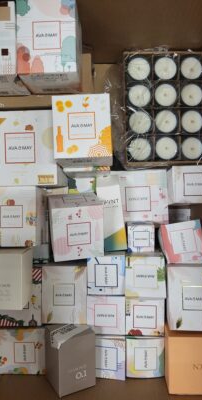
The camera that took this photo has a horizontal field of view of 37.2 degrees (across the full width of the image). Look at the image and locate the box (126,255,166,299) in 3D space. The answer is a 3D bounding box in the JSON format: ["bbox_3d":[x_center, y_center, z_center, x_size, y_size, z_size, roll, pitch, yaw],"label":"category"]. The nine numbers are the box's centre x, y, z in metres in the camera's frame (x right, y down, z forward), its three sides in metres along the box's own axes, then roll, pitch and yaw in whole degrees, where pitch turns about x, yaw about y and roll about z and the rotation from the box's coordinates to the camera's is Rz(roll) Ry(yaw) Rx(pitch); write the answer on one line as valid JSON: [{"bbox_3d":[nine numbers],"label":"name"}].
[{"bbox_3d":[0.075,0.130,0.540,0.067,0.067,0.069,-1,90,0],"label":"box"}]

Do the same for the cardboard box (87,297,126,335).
[{"bbox_3d":[0.009,0.202,0.564,0.067,0.067,0.067,0,92,0],"label":"cardboard box"}]

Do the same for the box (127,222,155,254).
[{"bbox_3d":[0.089,0.087,0.688,0.058,0.058,0.058,0,90,2],"label":"box"}]

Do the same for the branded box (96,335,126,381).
[{"bbox_3d":[0.018,0.344,0.687,0.078,0.082,0.082,0,88,8],"label":"branded box"}]

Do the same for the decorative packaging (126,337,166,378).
[{"bbox_3d":[0.094,0.335,0.672,0.078,0.082,0.082,0,88,-1],"label":"decorative packaging"}]

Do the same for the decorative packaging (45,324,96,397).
[{"bbox_3d":[-0.054,0.271,0.522,0.064,0.063,0.088,-2,90,-30],"label":"decorative packaging"}]

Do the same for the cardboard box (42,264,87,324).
[{"bbox_3d":[-0.083,0.219,0.739,0.103,0.103,0.131,0,88,1],"label":"cardboard box"}]

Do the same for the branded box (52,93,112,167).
[{"bbox_3d":[-0.026,-0.104,0.471,0.083,0.088,0.090,-2,89,1],"label":"branded box"}]

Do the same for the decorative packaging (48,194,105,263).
[{"bbox_3d":[-0.055,0.056,0.662,0.103,0.103,0.116,-4,107,-11],"label":"decorative packaging"}]

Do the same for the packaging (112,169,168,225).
[{"bbox_3d":[0.061,-0.005,0.513,0.088,0.085,0.083,-2,91,0],"label":"packaging"}]

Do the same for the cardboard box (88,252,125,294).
[{"bbox_3d":[0.009,0.132,0.562,0.067,0.067,0.068,0,91,0],"label":"cardboard box"}]

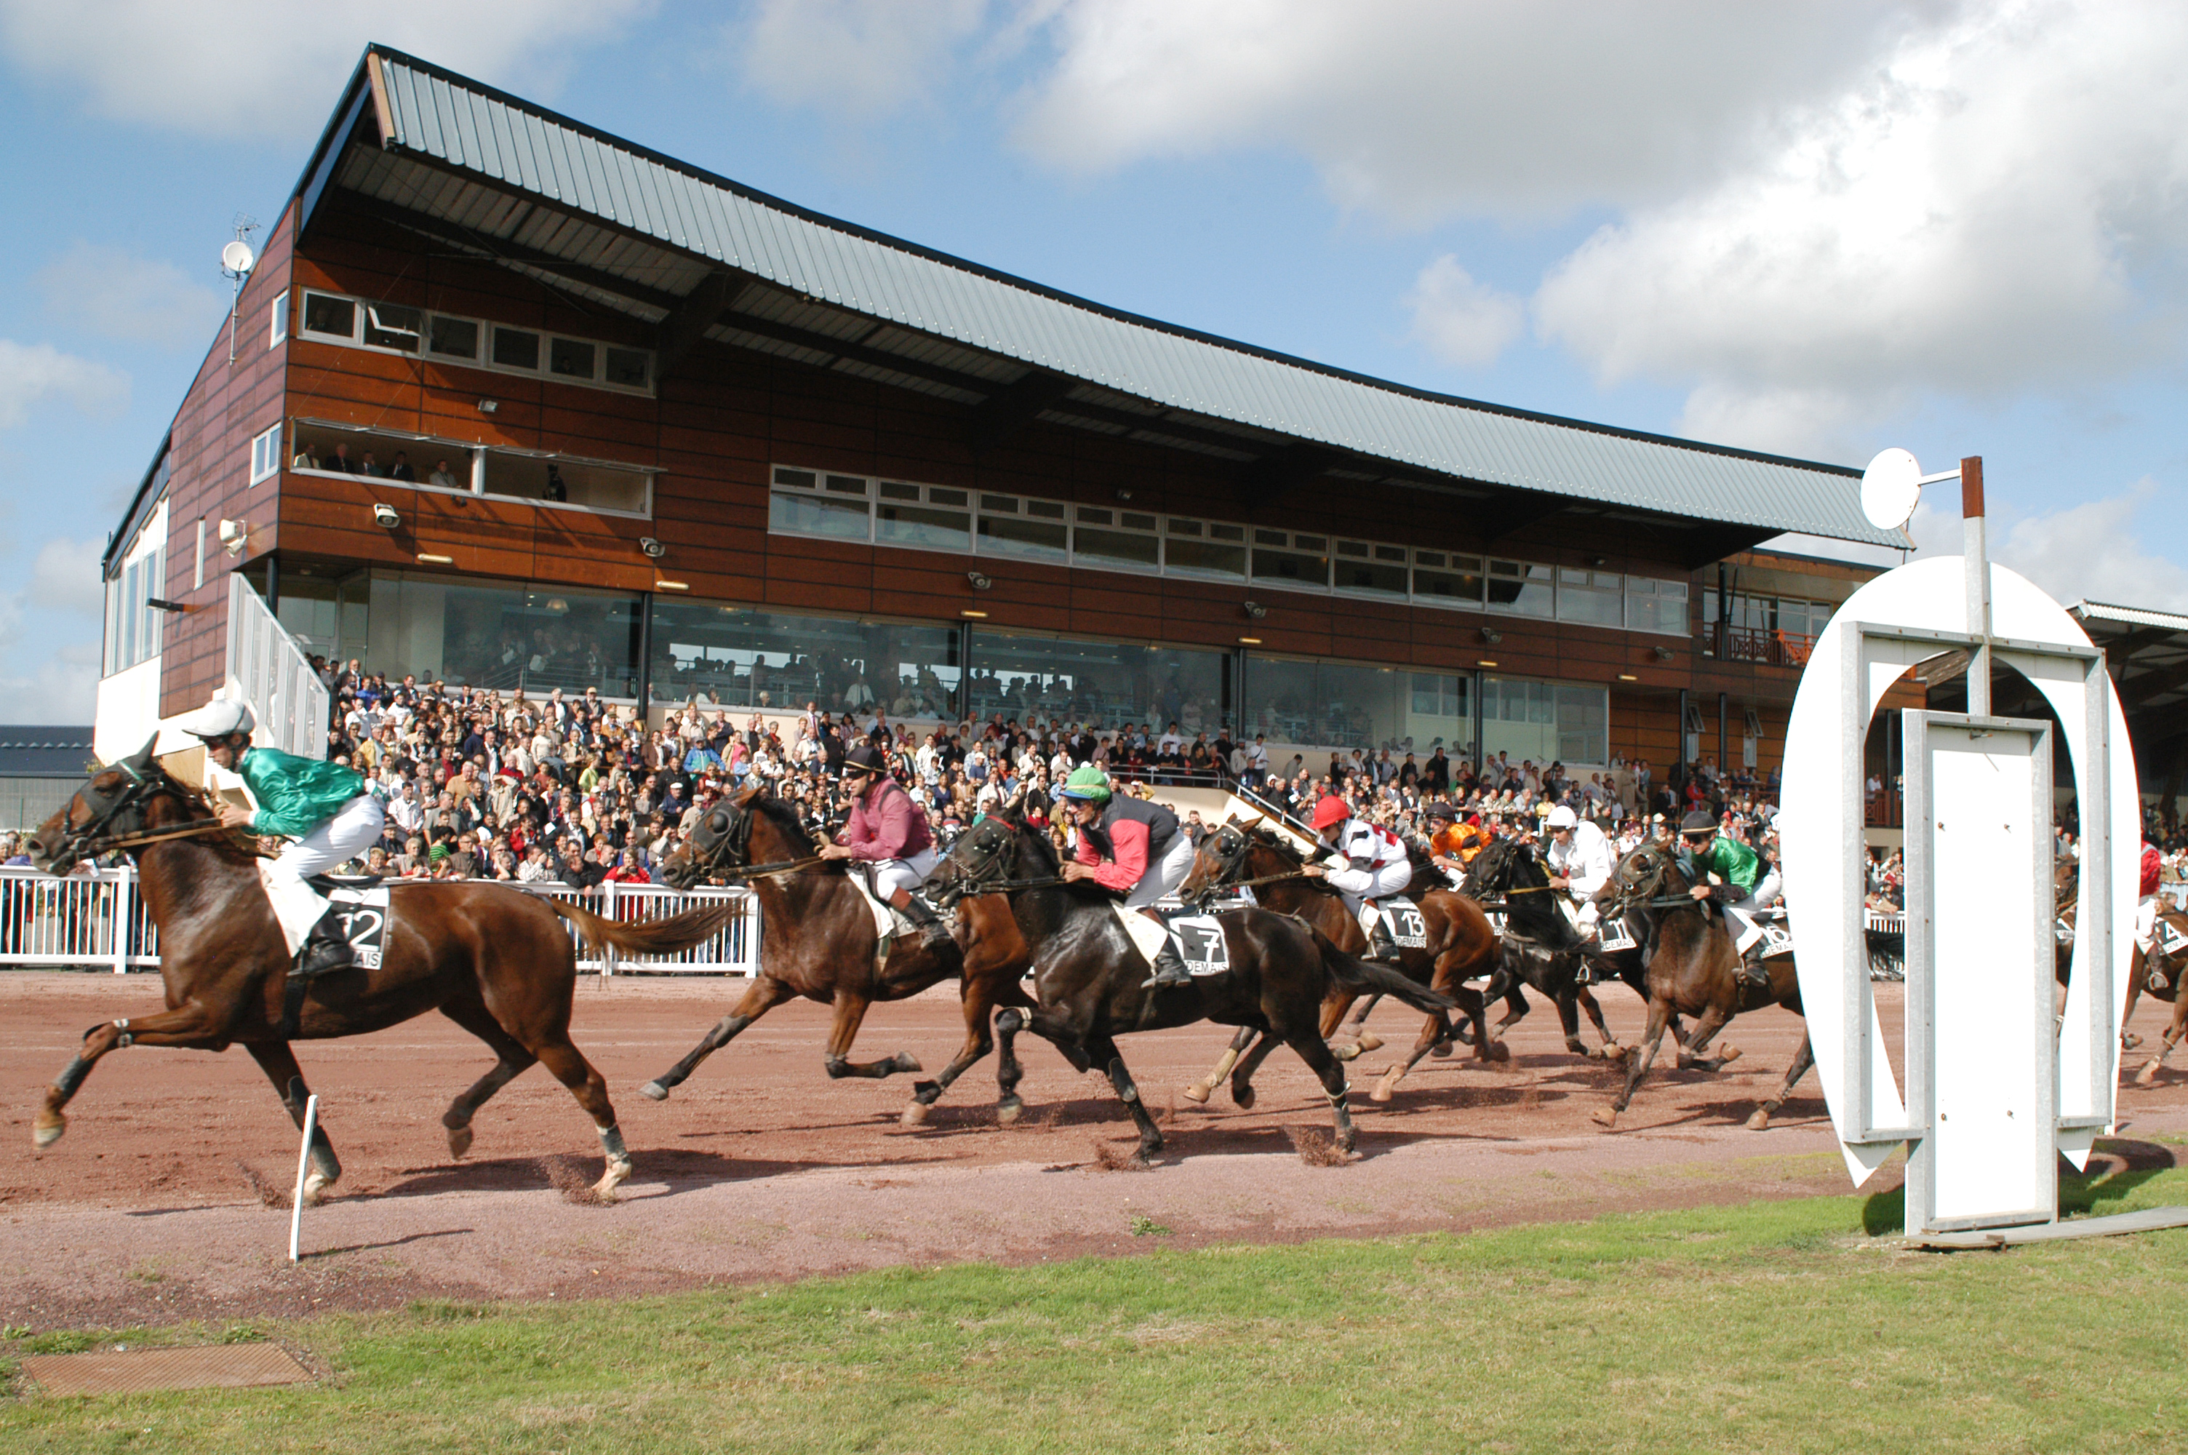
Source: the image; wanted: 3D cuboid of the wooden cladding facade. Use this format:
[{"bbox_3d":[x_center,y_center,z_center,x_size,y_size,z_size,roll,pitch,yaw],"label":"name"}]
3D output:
[{"bbox_3d":[1.132,-3.888,57.316,46.000,9.400,10.000,4,-6,-32],"label":"wooden cladding facade"}]

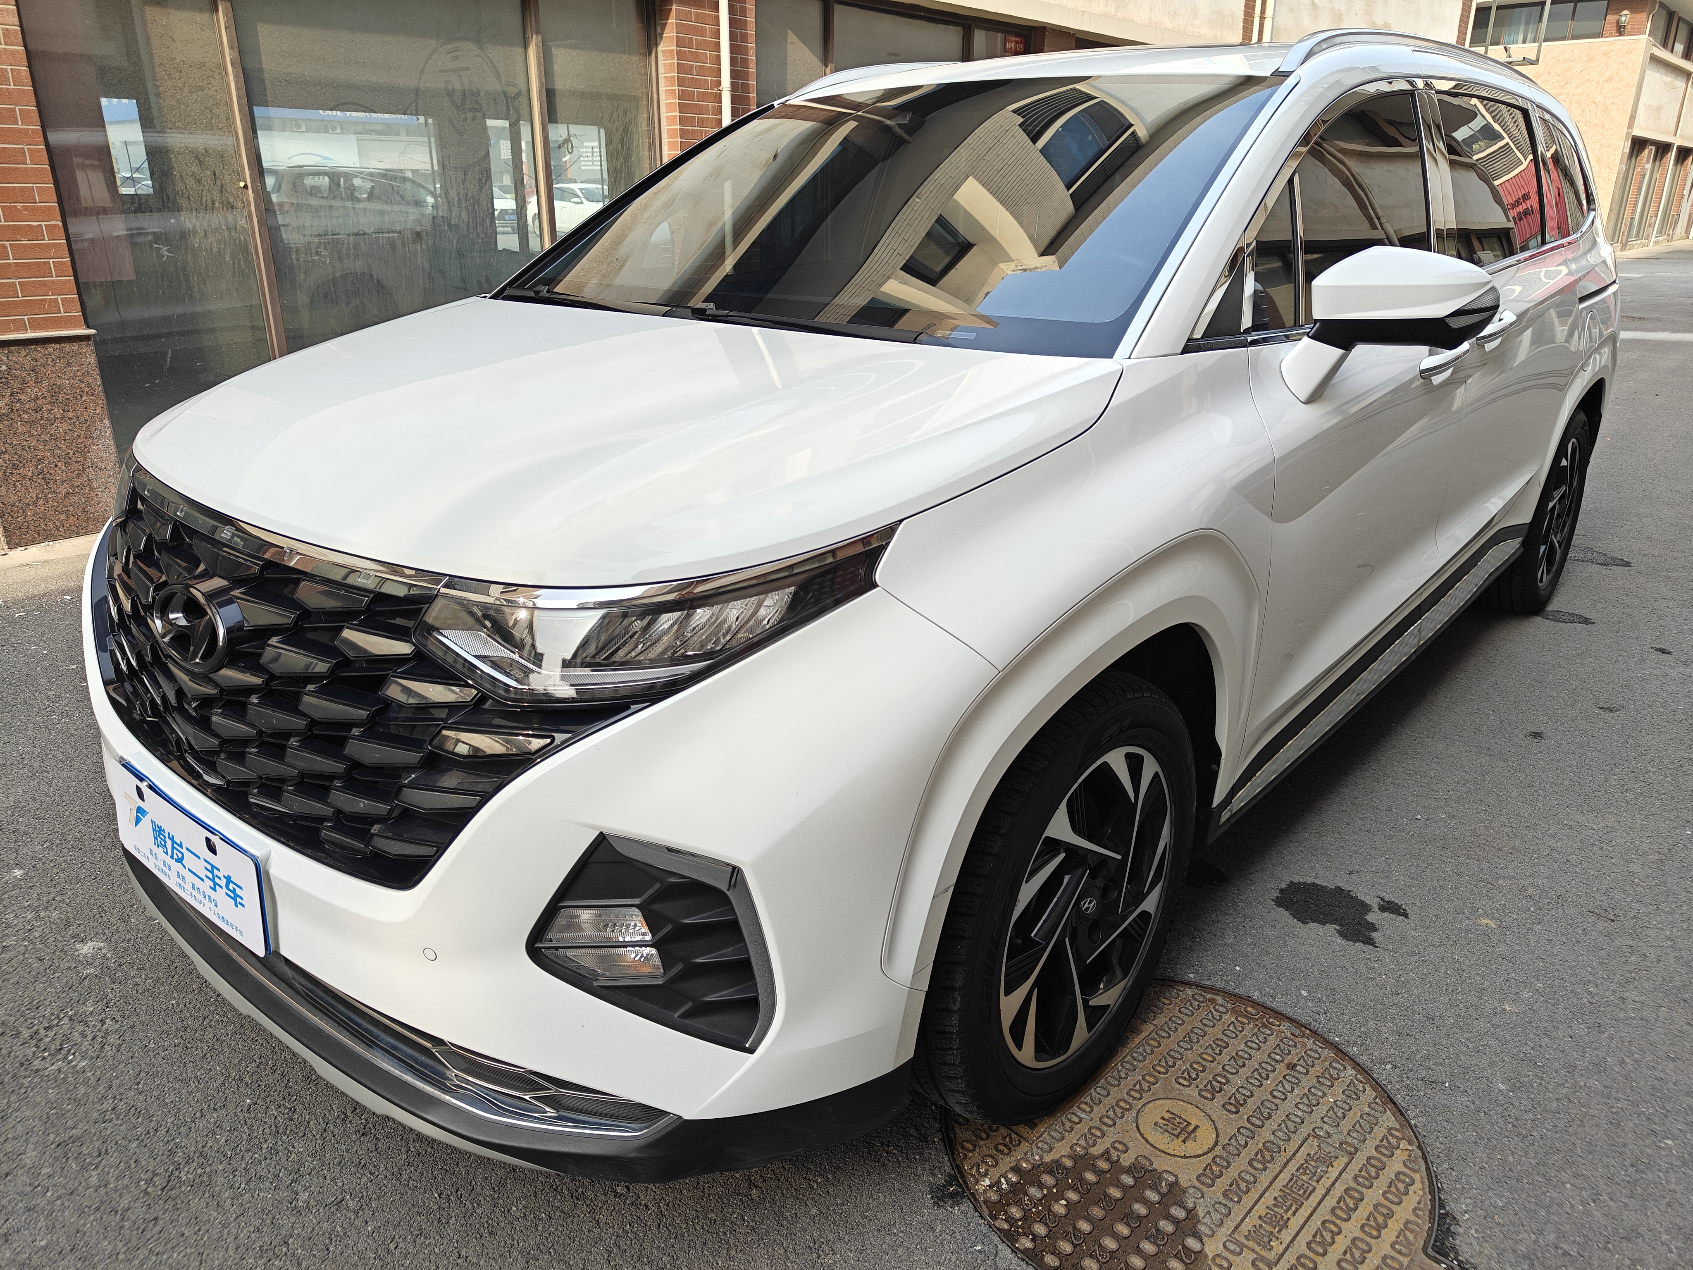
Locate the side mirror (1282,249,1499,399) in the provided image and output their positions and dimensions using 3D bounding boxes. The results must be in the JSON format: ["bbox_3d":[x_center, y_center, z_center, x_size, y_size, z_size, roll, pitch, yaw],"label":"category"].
[{"bbox_3d":[0.825,-0.472,1.797,0.280,0.235,0.200,17,26,38],"label":"side mirror"}]

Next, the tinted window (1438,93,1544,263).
[{"bbox_3d":[1.590,-1.108,2.870,0.060,0.390,0.880,-3,13,43],"label":"tinted window"}]

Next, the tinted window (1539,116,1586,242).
[{"bbox_3d":[2.124,-1.336,3.464,0.060,0.350,0.700,-3,14,40],"label":"tinted window"}]

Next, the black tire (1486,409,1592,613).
[{"bbox_3d":[2.284,-0.439,3.969,0.235,0.700,0.705,17,26,38],"label":"black tire"}]

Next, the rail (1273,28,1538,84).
[{"bbox_3d":[1.468,-1.361,2.860,0.080,0.130,2.080,17,26,38],"label":"rail"}]

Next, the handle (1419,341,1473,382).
[{"bbox_3d":[1.230,-0.559,2.400,0.060,0.060,0.310,17,26,38],"label":"handle"}]

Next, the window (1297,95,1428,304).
[{"bbox_3d":[0.961,-0.825,2.188,0.060,0.410,0.800,-3,13,43],"label":"window"}]

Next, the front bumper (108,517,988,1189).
[{"bbox_3d":[-0.699,0.161,1.770,1.840,0.730,0.600,17,26,38],"label":"front bumper"}]

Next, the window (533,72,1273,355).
[{"bbox_3d":[-0.003,-0.857,2.253,1.520,0.140,1.030,17,53,38],"label":"window"}]

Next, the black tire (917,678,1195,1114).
[{"bbox_3d":[0.282,0.372,1.808,0.235,0.700,0.710,17,26,38],"label":"black tire"}]

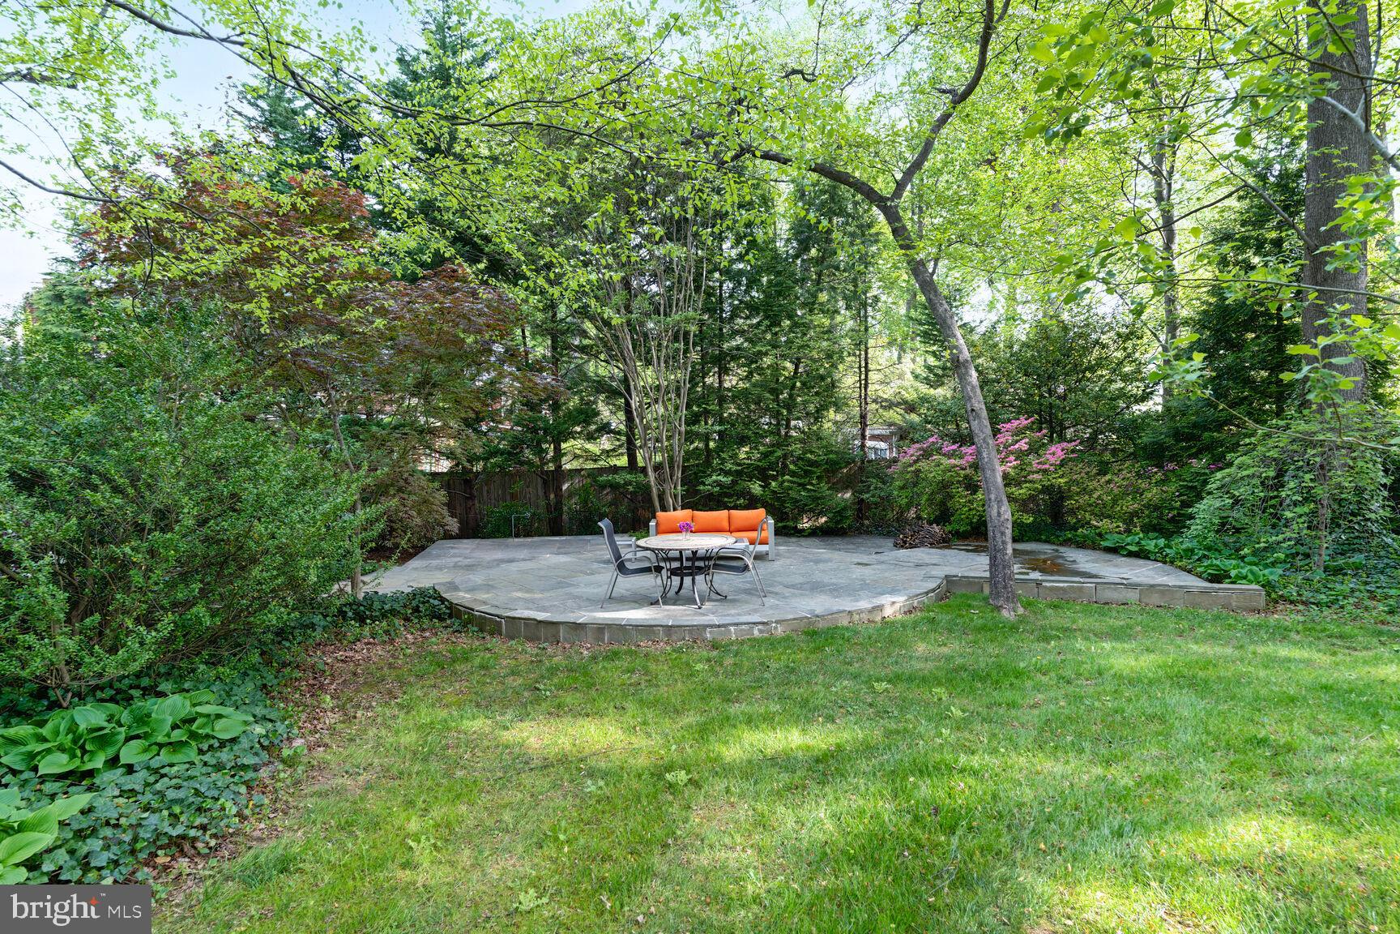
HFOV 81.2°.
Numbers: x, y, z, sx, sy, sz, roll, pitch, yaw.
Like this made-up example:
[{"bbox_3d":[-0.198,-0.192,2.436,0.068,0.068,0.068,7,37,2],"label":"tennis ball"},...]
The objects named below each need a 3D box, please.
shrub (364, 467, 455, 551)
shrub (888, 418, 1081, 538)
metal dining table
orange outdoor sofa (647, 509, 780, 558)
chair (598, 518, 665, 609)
[{"bbox_3d":[-5.283,0.705,14.954,1.750,1.550,1.600,-2,3,-11],"label":"shrub"},{"bbox_3d":[5.056,0.154,14.889,3.200,2.100,2.100,-1,3,10],"label":"shrub"},{"bbox_3d":[-0.146,1.250,9.790,1.210,0.720,1.210,-2,3,0],"label":"metal dining table"},{"bbox_3d":[0.194,1.065,12.877,1.920,0.730,0.760,-2,3,1],"label":"orange outdoor sofa"},{"bbox_3d":[-0.796,1.139,9.773,0.730,0.980,0.580,-1,3,4],"label":"chair"}]

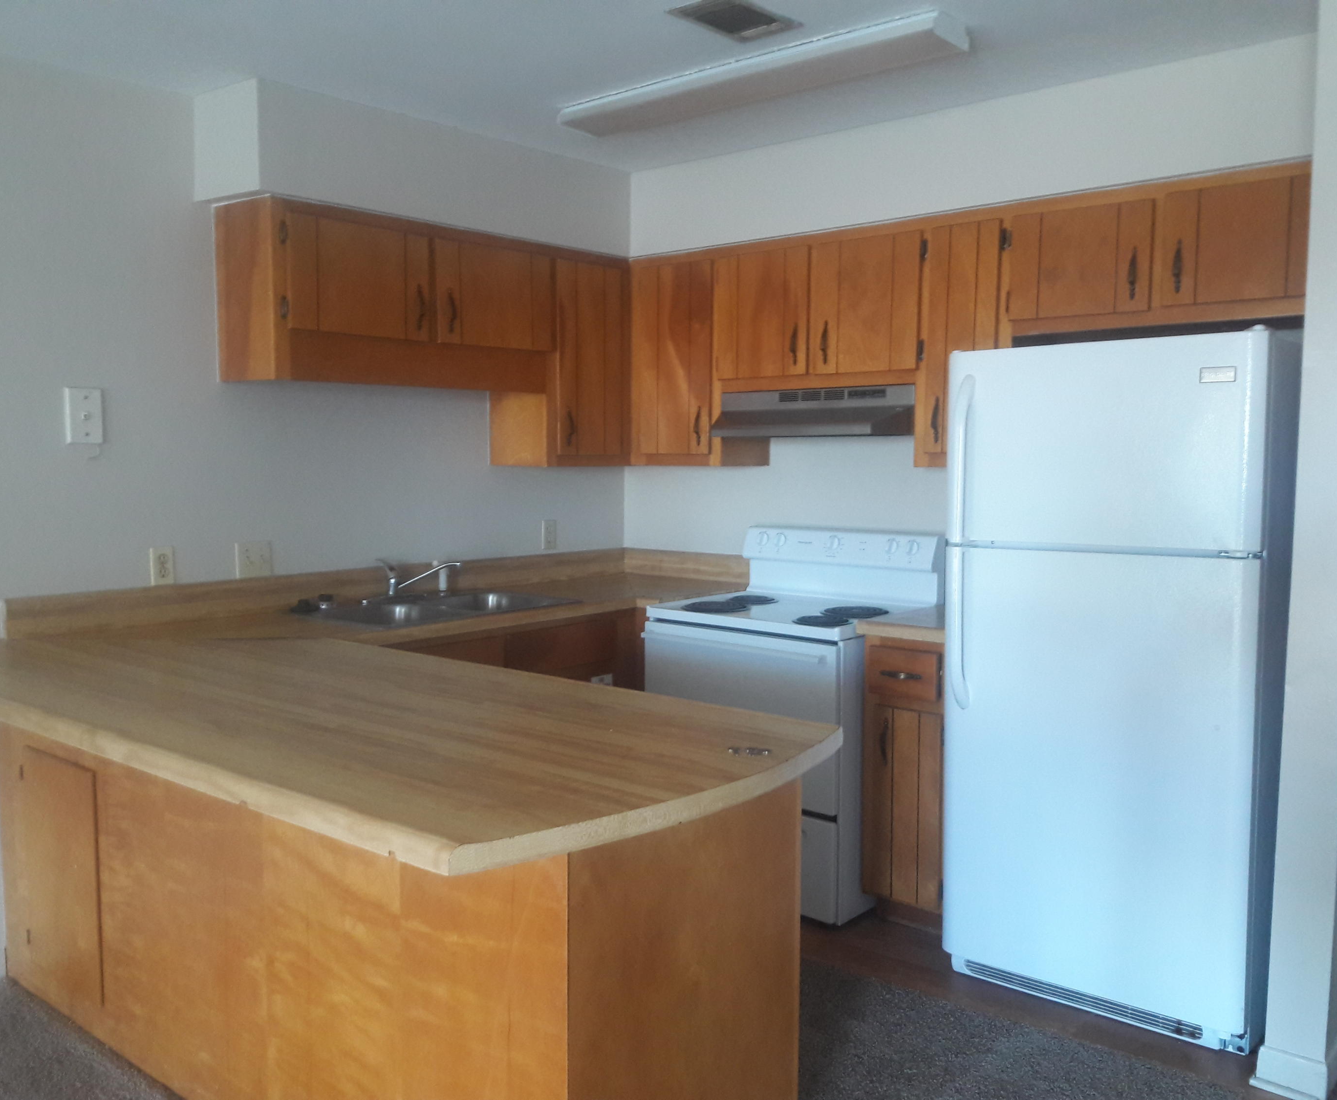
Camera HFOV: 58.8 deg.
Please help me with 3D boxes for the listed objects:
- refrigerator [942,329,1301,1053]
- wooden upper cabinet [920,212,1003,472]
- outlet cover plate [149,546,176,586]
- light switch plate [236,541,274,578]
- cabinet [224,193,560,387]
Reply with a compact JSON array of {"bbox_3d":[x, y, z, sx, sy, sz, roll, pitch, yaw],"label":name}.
[{"bbox_3d":[1.245,0.316,3.152,0.753,1.685,0.775,4,6,40],"label":"refrigerator"},{"bbox_3d":[0.976,-0.643,3.695,0.292,0.766,0.315,4,6,40],"label":"wooden upper cabinet"},{"bbox_3d":[-1.455,0.047,3.412,0.008,0.112,0.072,4,6,40],"label":"outlet cover plate"},{"bbox_3d":[-1.272,0.029,3.645,0.014,0.114,0.117,4,6,40],"label":"light switch plate"},{"bbox_3d":[-0.862,-0.776,3.821,0.312,0.511,1.095,4,6,40],"label":"cabinet"}]

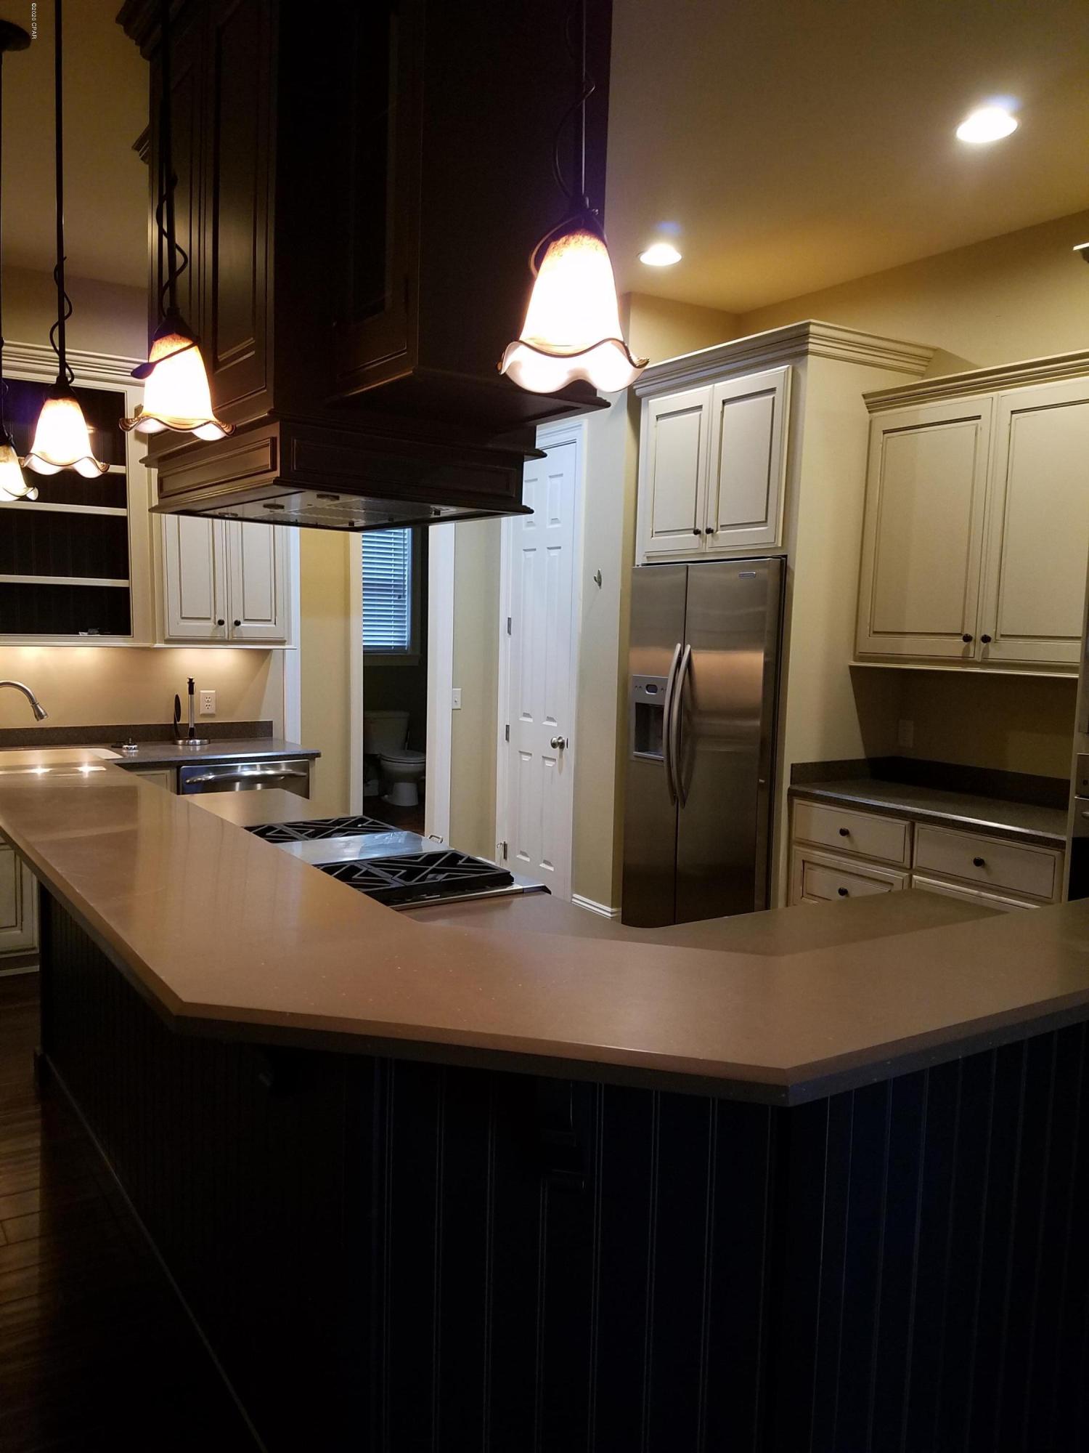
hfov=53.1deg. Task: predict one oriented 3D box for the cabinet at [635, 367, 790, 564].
[{"bbox_3d":[0.977,-1.138,4.999,0.620,0.795,1.010,-2,6,-33],"label":"cabinet"}]

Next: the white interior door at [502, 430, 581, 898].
[{"bbox_3d":[-0.006,-0.238,5.917,0.055,2.470,0.640,-2,6,-33],"label":"white interior door"}]

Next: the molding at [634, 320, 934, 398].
[{"bbox_3d":[1.017,-1.581,4.885,0.710,0.120,1.120,-2,6,-33],"label":"molding"}]

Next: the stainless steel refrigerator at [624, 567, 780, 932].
[{"bbox_3d":[0.905,0.189,5.080,0.715,1.825,0.915,-2,6,-33],"label":"stainless steel refrigerator"}]

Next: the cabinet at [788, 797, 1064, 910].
[{"bbox_3d":[1.576,0.765,4.190,0.605,0.880,1.225,-2,6,-33],"label":"cabinet"}]

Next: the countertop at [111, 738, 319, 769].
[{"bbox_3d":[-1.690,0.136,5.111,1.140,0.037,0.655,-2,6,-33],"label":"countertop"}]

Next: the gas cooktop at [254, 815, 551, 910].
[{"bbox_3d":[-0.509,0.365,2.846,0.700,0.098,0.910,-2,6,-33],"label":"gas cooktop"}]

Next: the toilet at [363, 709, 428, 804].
[{"bbox_3d":[-1.256,0.274,9.269,0.440,0.750,0.740,-2,6,-33],"label":"toilet"}]

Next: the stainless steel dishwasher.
[{"bbox_3d":[-1.521,0.590,5.238,0.600,0.875,0.610,-2,6,-33],"label":"stainless steel dishwasher"}]

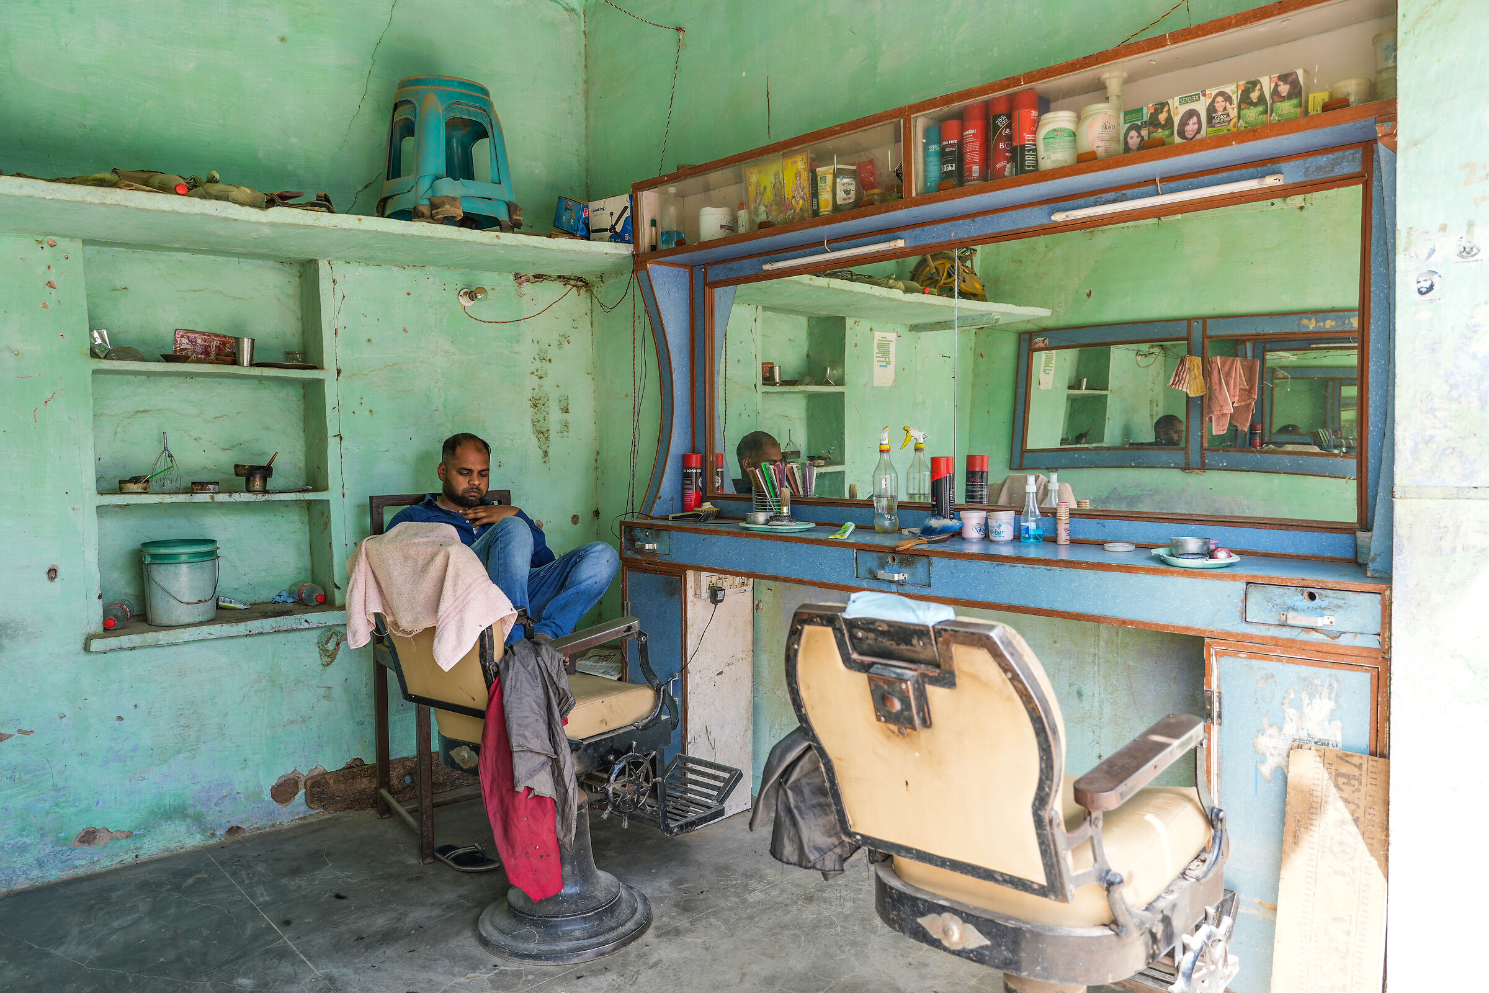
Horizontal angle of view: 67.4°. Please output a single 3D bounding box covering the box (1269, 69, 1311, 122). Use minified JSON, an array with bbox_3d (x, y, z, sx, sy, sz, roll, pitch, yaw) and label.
[{"bbox_3d":[1.108,-0.799,2.268,0.037,0.111,0.064,-4,5,-43],"label":"box"}]

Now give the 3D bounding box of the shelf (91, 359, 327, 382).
[{"bbox_3d":[-1.726,-0.403,3.592,0.679,0.029,0.231,-4,4,-38],"label":"shelf"}]

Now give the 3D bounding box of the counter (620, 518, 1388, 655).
[{"bbox_3d":[0.505,0.177,2.967,0.345,0.131,2.306,-4,5,-43],"label":"counter"}]

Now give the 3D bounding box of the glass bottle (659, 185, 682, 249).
[{"bbox_3d":[-0.240,-0.921,3.754,0.081,0.223,0.081,-1,4,0],"label":"glass bottle"}]

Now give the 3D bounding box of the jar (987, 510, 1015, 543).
[{"bbox_3d":[0.664,0.078,2.883,0.069,0.072,0.069,-1,4,0],"label":"jar"}]

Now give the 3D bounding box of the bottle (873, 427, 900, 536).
[{"bbox_3d":[0.428,-0.050,3.361,0.073,0.317,0.096,1,3,17],"label":"bottle"}]

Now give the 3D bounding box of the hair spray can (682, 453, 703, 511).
[{"bbox_3d":[-0.185,-0.035,4.046,0.066,0.231,0.066,0,3,0],"label":"hair spray can"}]

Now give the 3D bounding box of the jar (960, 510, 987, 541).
[{"bbox_3d":[0.600,0.077,2.924,0.069,0.072,0.069,-1,4,0],"label":"jar"}]

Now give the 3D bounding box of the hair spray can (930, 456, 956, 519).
[{"bbox_3d":[0.546,-0.001,3.057,0.063,0.212,0.063,-1,4,0],"label":"hair spray can"}]

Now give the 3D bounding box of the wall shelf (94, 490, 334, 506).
[{"bbox_3d":[-1.763,0.005,3.702,0.730,0.036,0.190,-3,4,-43],"label":"wall shelf"}]

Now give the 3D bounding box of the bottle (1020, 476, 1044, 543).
[{"bbox_3d":[0.775,0.033,3.020,0.060,0.180,0.060,0,3,0],"label":"bottle"}]

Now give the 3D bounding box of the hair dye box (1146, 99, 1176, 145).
[{"bbox_3d":[1.004,-0.874,2.666,0.040,0.126,0.066,-3,4,-43],"label":"hair dye box"}]

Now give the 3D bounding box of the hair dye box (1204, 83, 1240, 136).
[{"bbox_3d":[1.103,-0.871,2.562,0.042,0.129,0.071,-3,4,-43],"label":"hair dye box"}]

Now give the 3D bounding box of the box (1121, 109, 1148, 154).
[{"bbox_3d":[0.958,-0.874,2.716,0.040,0.122,0.071,-3,4,-43],"label":"box"}]

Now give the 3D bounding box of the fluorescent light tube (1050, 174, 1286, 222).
[{"bbox_3d":[0.965,-0.691,2.603,0.029,0.024,0.568,-4,5,-43],"label":"fluorescent light tube"}]

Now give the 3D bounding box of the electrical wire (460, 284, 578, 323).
[{"bbox_3d":[-0.858,-0.770,4.374,0.530,0.190,0.030,-3,4,-43],"label":"electrical wire"}]

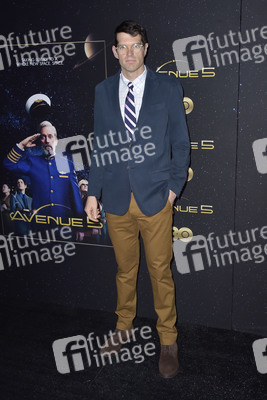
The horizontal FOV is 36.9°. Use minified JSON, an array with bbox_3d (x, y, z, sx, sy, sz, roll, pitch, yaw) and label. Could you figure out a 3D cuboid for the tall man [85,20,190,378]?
[{"bbox_3d":[0.029,0.013,2.264,0.570,1.900,0.380,3,13,20],"label":"tall man"}]

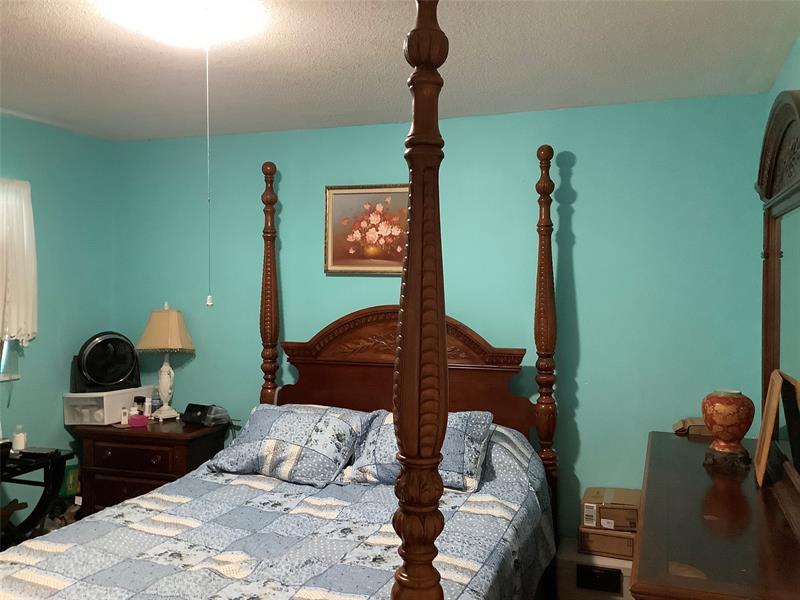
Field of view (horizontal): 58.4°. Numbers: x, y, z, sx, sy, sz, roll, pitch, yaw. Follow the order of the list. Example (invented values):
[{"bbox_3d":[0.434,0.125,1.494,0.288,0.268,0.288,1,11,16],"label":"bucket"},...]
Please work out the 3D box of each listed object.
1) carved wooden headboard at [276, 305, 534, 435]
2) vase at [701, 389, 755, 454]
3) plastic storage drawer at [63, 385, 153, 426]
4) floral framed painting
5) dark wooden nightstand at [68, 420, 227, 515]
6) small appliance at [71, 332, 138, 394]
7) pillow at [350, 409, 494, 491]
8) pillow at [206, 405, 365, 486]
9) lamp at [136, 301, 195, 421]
[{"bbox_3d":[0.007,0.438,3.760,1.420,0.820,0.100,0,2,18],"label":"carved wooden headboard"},{"bbox_3d":[1.280,0.473,2.800,0.208,0.248,0.208,0,2,18],"label":"vase"},{"bbox_3d":[-1.675,0.604,4.132,0.250,0.174,0.380,0,2,16],"label":"plastic storage drawer"},{"bbox_3d":[-0.131,-0.387,3.933,0.600,0.487,0.040,0,2,18],"label":"floral framed painting"},{"bbox_3d":[-1.411,1.077,4.066,0.785,0.760,0.400,0,2,18],"label":"dark wooden nightstand"},{"bbox_3d":[-1.683,0.351,4.093,0.380,0.345,0.200,-1,2,-22],"label":"small appliance"},{"bbox_3d":[0.106,0.670,3.276,0.640,0.160,0.480,0,37,20],"label":"pillow"},{"bbox_3d":[-0.546,0.667,3.437,0.670,0.160,0.480,1,36,26],"label":"pillow"},{"bbox_3d":[-1.363,0.357,4.165,0.335,0.690,0.335,0,2,18],"label":"lamp"}]

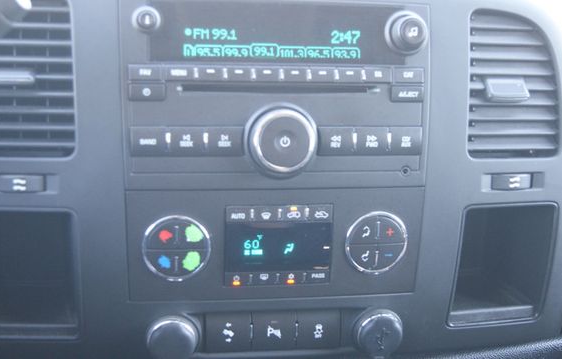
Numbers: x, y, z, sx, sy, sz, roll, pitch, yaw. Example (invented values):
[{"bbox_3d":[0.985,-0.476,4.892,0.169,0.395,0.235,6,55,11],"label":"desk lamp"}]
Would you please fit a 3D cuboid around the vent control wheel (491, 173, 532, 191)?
[{"bbox_3d":[0.161,0.002,0.532,0.030,0.012,0.010,-3,13,-16],"label":"vent control wheel"}]

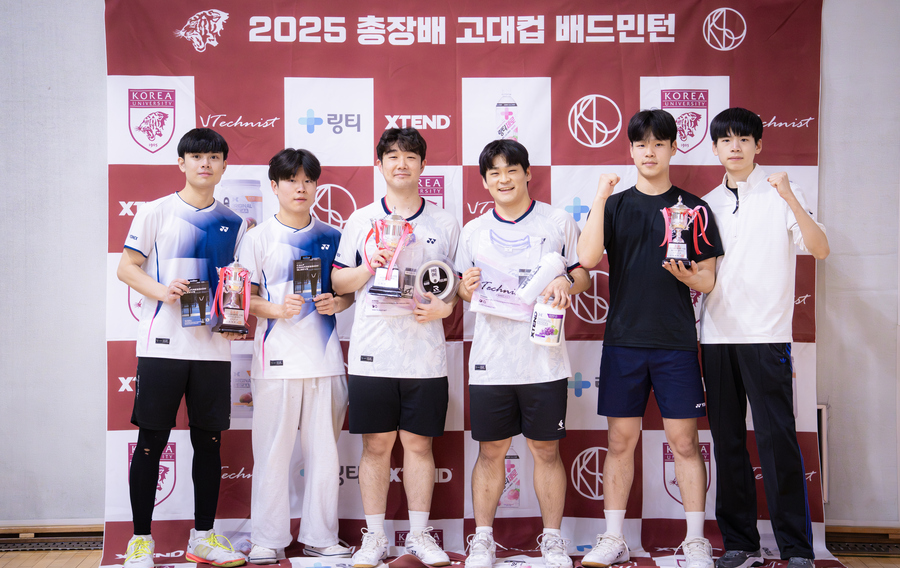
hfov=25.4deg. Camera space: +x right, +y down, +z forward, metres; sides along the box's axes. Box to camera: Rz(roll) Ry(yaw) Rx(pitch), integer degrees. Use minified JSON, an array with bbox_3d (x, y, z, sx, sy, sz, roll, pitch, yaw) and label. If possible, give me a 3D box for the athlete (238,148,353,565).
[{"bbox_3d":[-0.631,0.286,8.168,0.465,1.679,0.416,0,2,-15],"label":"athlete"}]

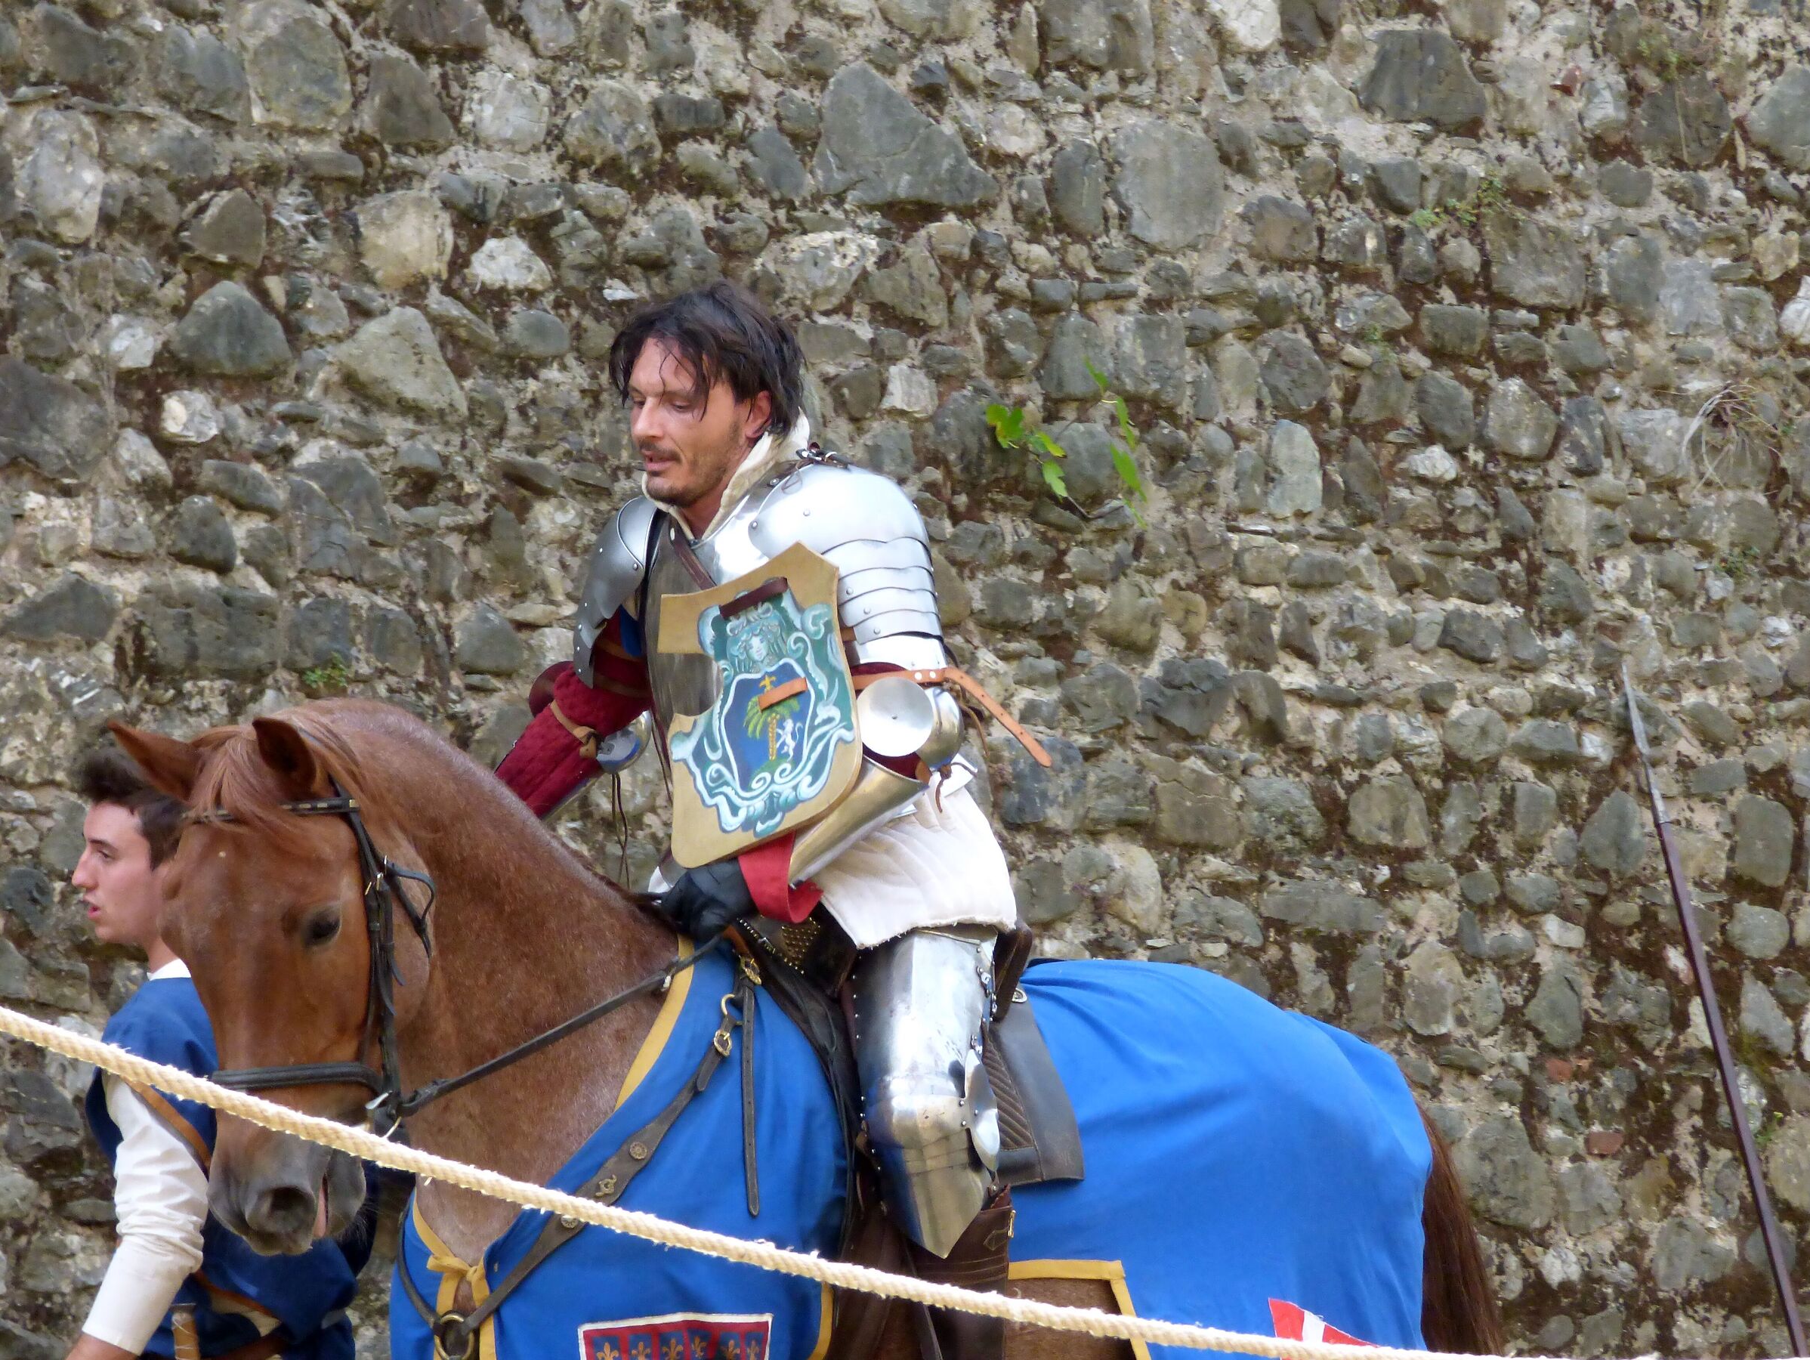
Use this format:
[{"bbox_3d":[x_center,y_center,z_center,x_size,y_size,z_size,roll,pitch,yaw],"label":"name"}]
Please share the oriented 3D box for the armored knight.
[{"bbox_3d":[-0.137,0.250,9.500,0.770,1.400,0.720,0,0,44],"label":"armored knight"}]

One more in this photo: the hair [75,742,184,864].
[{"bbox_3d":[-0.881,0.160,10.000,0.210,0.170,0.175,0,0,-10],"label":"hair"}]

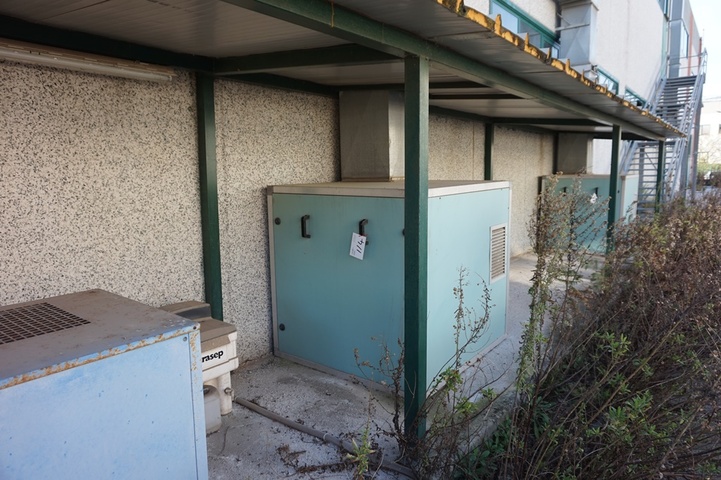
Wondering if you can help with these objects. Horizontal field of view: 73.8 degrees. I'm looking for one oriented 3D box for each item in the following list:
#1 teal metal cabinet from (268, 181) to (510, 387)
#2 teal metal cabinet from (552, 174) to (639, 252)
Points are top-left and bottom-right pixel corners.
[{"bbox_3d":[0.293,0.218,3.947,1.347,1.346,1.510,6,11,37],"label":"teal metal cabinet"},{"bbox_3d":[4.321,-0.543,9.070,1.347,1.346,1.510,6,11,37],"label":"teal metal cabinet"}]

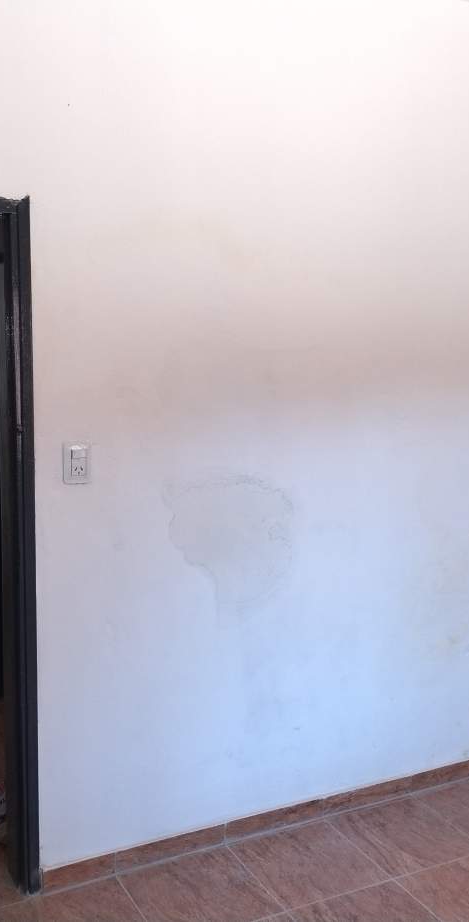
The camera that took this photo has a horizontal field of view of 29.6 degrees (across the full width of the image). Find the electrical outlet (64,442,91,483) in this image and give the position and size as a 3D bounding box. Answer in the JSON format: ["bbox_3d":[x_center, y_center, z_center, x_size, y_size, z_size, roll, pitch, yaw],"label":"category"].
[{"bbox_3d":[-0.459,0.005,2.579,0.082,0.126,0.013,-3,7,-27],"label":"electrical outlet"}]

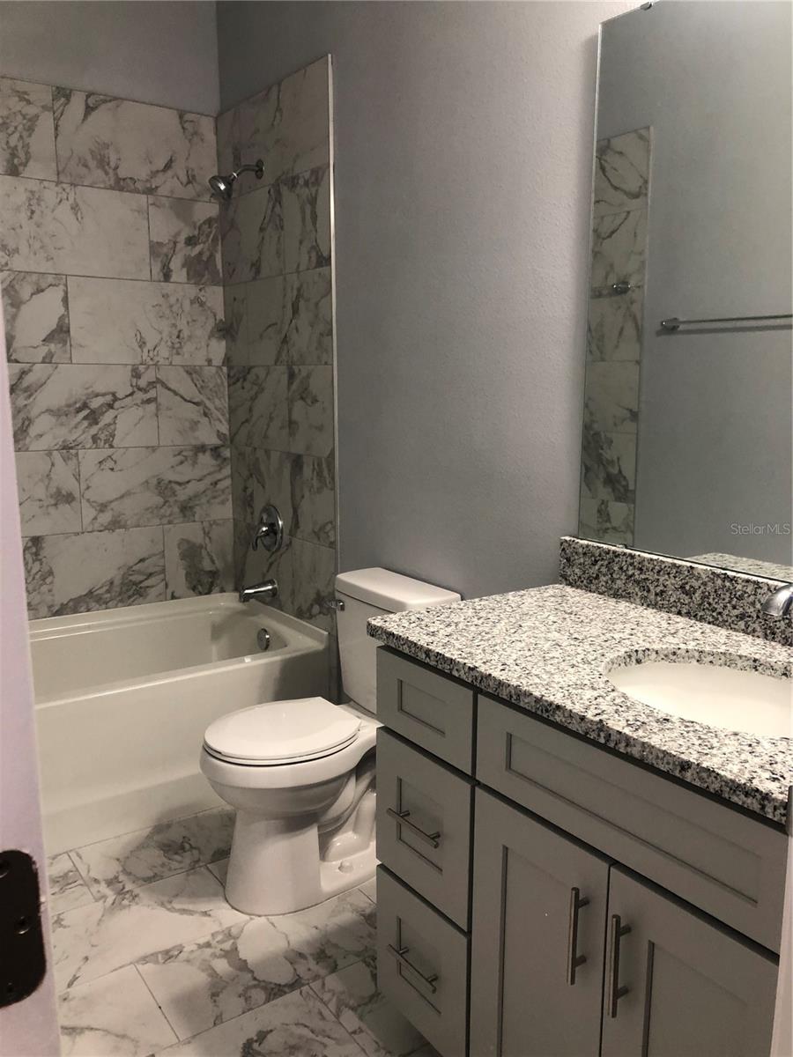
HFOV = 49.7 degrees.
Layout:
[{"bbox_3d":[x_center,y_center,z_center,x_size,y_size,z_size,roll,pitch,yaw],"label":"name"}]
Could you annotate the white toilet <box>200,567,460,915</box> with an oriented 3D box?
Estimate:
[{"bbox_3d":[-0.216,0.571,2.410,0.670,0.785,0.430,-7,12,-36],"label":"white toilet"}]

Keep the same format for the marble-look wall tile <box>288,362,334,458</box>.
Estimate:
[{"bbox_3d":[-0.288,-0.403,2.912,0.012,0.305,0.298,-7,12,-36],"label":"marble-look wall tile"}]

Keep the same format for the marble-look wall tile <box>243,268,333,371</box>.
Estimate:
[{"bbox_3d":[-0.376,-0.727,2.980,0.012,0.305,0.600,-7,12,-36],"label":"marble-look wall tile"}]

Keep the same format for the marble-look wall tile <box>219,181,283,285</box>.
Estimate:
[{"bbox_3d":[-0.526,-1.065,3.129,0.012,0.305,0.481,-7,12,-36],"label":"marble-look wall tile"}]

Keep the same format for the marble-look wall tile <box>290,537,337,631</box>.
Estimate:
[{"bbox_3d":[-0.287,0.197,3.014,0.012,0.295,0.300,-7,12,-36],"label":"marble-look wall tile"}]

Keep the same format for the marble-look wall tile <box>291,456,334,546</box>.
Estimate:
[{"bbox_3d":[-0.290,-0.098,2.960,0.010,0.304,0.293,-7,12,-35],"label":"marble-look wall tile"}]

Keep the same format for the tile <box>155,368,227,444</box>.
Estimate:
[{"bbox_3d":[-0.797,-0.481,3.348,0.284,0.305,0.012,-7,12,-34],"label":"tile"}]

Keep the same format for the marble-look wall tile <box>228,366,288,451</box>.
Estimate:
[{"bbox_3d":[-0.528,-0.461,3.237,0.010,0.304,0.508,-7,12,-35],"label":"marble-look wall tile"}]

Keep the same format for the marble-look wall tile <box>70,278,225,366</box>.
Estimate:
[{"bbox_3d":[-0.925,-0.772,3.220,0.595,0.304,0.010,-7,12,-35],"label":"marble-look wall tile"}]

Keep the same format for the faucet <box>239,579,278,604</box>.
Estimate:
[{"bbox_3d":[-0.529,0.238,3.224,0.140,0.070,0.060,-7,12,-36],"label":"faucet"}]

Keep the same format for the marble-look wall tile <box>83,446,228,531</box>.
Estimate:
[{"bbox_3d":[-0.927,-0.166,3.328,0.592,0.304,0.010,-7,12,-35],"label":"marble-look wall tile"}]

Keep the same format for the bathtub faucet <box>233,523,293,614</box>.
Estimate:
[{"bbox_3d":[-0.509,0.130,3.178,0.140,0.290,0.150,-7,12,-36],"label":"bathtub faucet"}]

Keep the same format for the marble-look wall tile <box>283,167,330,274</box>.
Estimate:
[{"bbox_3d":[-0.292,-1.008,2.808,0.010,0.304,0.309,-7,12,-35],"label":"marble-look wall tile"}]

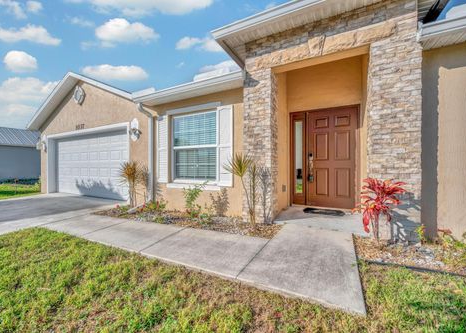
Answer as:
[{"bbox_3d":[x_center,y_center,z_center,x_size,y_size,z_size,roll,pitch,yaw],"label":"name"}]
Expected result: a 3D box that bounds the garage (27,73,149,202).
[{"bbox_3d":[-3.879,-0.972,8.958,6.800,4.120,6.000,0,0,27],"label":"garage"}]

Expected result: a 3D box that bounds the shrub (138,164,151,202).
[{"bbox_3d":[-2.207,0.424,4.849,0.300,0.930,0.300,0,0,27],"label":"shrub"}]

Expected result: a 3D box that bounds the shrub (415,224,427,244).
[{"bbox_3d":[2.354,0.849,2.427,0.150,0.240,0.150,0,0,27],"label":"shrub"}]

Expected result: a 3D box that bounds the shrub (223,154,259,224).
[{"bbox_3d":[0.147,0.403,3.365,0.480,1.160,0.480,0,0,27],"label":"shrub"}]

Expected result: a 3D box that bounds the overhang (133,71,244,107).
[{"bbox_3d":[-1.016,-1.597,4.301,3.000,0.200,0.460,0,0,27],"label":"overhang"}]

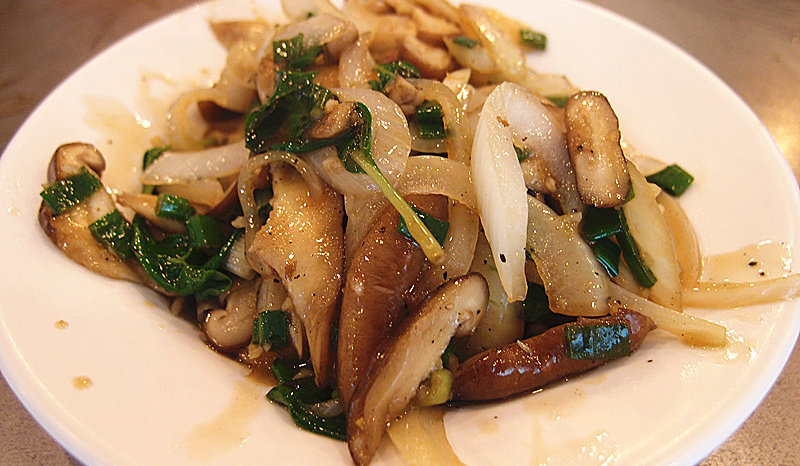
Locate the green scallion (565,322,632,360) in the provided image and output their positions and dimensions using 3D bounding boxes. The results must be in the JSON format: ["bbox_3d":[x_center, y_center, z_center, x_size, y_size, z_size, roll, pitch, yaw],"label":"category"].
[{"bbox_3d":[0.051,0.028,0.169,0.016,0.005,0.009,-4,82,-1],"label":"green scallion"}]

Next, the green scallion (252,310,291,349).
[{"bbox_3d":[-0.035,0.026,0.176,0.009,0.010,0.005,6,4,0],"label":"green scallion"}]

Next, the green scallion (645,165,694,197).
[{"bbox_3d":[0.092,-0.018,0.221,0.014,0.005,0.009,14,54,10],"label":"green scallion"}]

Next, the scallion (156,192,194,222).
[{"bbox_3d":[-0.071,-0.008,0.205,0.010,0.005,0.006,12,78,3],"label":"scallion"}]

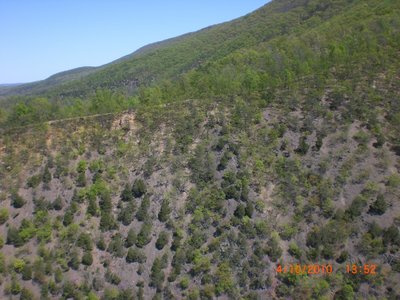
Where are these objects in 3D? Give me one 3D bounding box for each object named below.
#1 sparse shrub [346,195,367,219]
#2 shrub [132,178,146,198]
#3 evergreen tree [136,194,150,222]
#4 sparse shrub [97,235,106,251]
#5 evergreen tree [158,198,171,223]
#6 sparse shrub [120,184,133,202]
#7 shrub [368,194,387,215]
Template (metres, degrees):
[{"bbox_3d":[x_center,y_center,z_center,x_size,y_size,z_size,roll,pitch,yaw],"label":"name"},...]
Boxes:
[{"bbox_3d":[31.630,11.420,88.740,3.840,4.660,3.720,0,9,0],"label":"sparse shrub"},{"bbox_3d":[-12.840,8.170,93.200,2.820,4.080,2.740,0,9,0],"label":"shrub"},{"bbox_3d":[-11.360,11.560,88.320,2.680,5.020,2.590,0,9,0],"label":"evergreen tree"},{"bbox_3d":[-18.490,17.360,82.430,1.780,2.880,1.730,0,9,0],"label":"sparse shrub"},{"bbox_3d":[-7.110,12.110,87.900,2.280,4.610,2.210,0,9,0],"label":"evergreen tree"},{"bbox_3d":[-15.440,8.930,92.270,2.400,4.030,2.320,0,9,0],"label":"sparse shrub"},{"bbox_3d":[36.220,11.120,89.600,3.490,3.920,3.380,0,9,0],"label":"shrub"}]

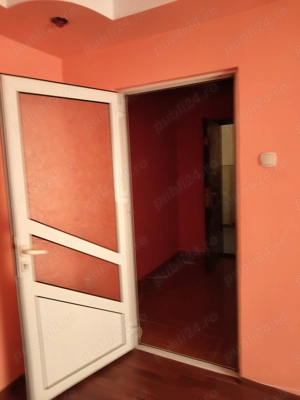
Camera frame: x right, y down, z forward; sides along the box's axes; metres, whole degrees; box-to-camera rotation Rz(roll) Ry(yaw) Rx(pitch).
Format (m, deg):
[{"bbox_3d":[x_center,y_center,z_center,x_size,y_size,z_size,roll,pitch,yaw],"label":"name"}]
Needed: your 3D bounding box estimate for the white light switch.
[{"bbox_3d":[0.687,-0.234,1.671,0.084,0.083,0.016,1,7,27],"label":"white light switch"}]

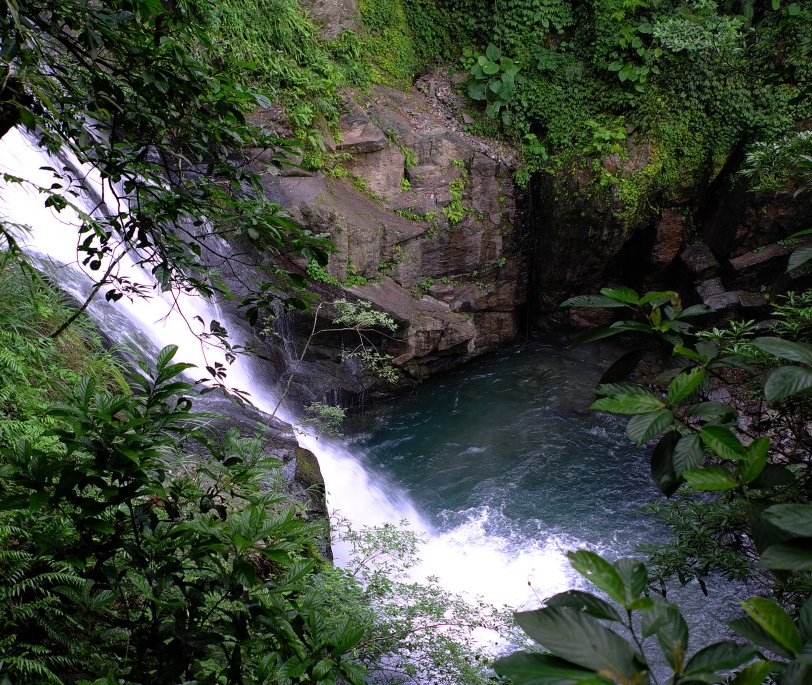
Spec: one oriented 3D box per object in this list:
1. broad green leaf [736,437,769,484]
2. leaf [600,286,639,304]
[{"bbox_3d":[0.674,0.230,1.995,0.050,0.025,0.098,20,69,30],"label":"broad green leaf"},{"bbox_3d":[0.472,-0.104,2.265,0.081,0.020,0.045,24,43,22],"label":"leaf"}]

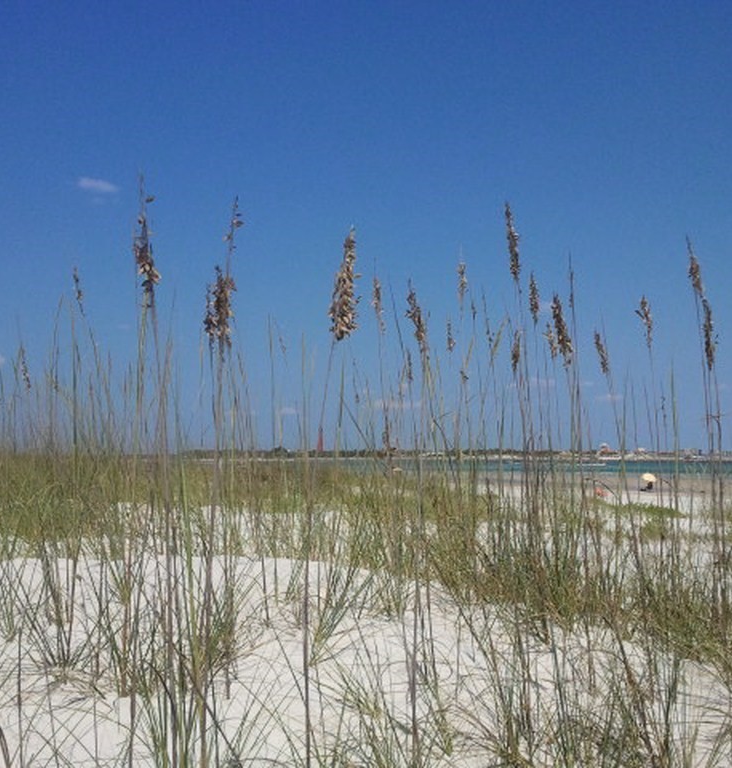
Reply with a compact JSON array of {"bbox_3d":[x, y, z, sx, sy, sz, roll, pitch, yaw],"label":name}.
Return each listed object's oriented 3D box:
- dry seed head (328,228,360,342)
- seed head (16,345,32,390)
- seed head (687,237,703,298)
[{"bbox_3d":[-0.053,-0.245,2.500,0.070,0.278,0.066,7,-4,0],"label":"dry seed head"},{"bbox_3d":[-1.935,-0.093,5.700,0.048,0.266,0.046,-10,-4,0],"label":"seed head"},{"bbox_3d":[1.341,-0.475,4.100,0.049,0.257,0.046,-14,-4,0],"label":"seed head"}]

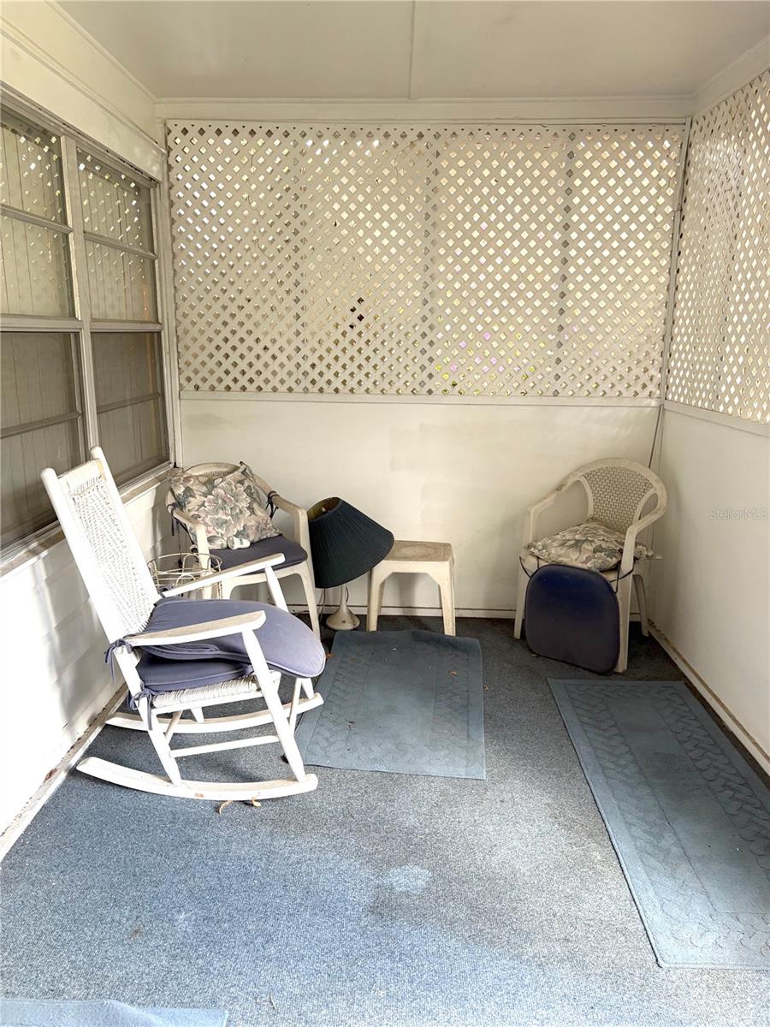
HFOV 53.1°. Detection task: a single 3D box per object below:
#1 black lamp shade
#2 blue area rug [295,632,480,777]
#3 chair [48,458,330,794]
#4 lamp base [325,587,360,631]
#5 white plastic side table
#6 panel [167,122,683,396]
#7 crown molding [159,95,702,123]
[{"bbox_3d":[-0.226,0.094,3.609,0.440,0.290,0.440,-25,24,7],"label":"black lamp shade"},{"bbox_3d":[0.045,0.715,3.081,0.690,0.030,1.090,2,13,6],"label":"blue area rug"},{"bbox_3d":[-0.594,0.332,2.478,0.785,1.045,0.600,0,13,-2],"label":"chair"},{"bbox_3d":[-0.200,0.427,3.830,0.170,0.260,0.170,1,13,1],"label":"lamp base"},{"bbox_3d":[0.128,0.375,3.739,0.415,0.410,0.370,1,13,1],"label":"white plastic side table"},{"bbox_3d":[0.168,-1.158,3.579,2.310,1.215,0.030,1,13,1],"label":"panel"},{"bbox_3d":[0.167,-1.794,3.418,2.370,0.105,0.035,1,13,1],"label":"crown molding"}]

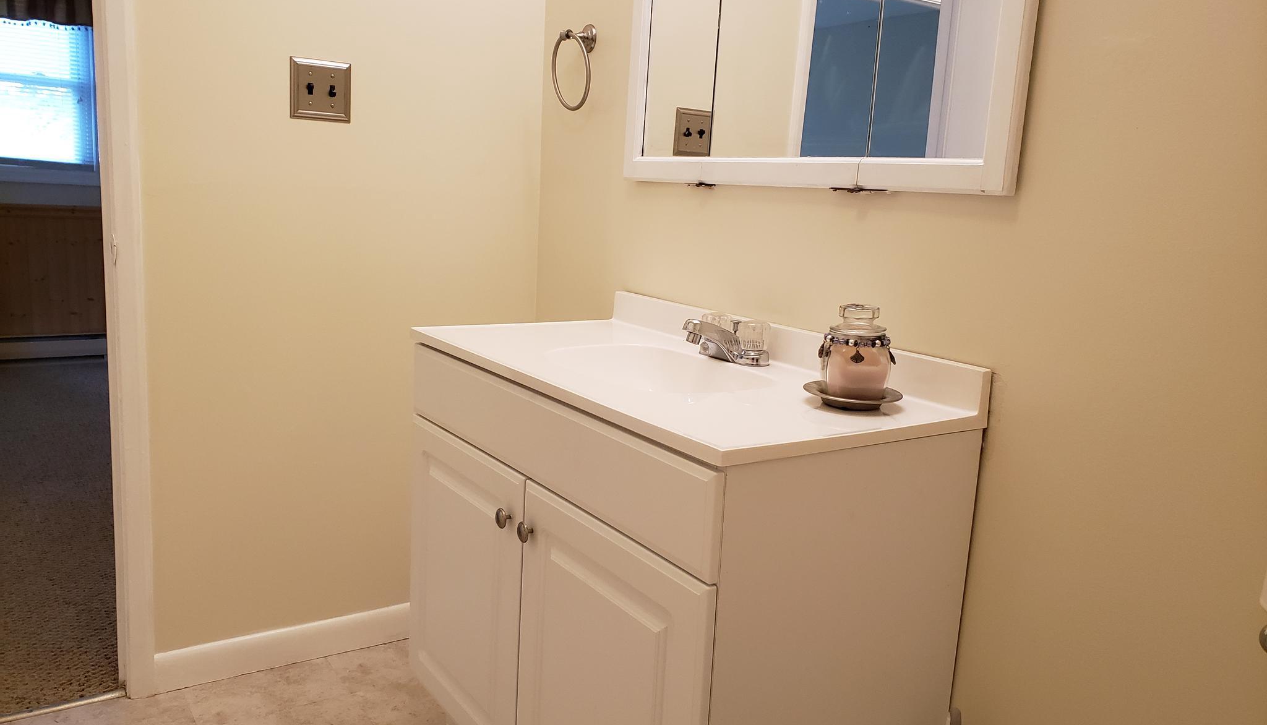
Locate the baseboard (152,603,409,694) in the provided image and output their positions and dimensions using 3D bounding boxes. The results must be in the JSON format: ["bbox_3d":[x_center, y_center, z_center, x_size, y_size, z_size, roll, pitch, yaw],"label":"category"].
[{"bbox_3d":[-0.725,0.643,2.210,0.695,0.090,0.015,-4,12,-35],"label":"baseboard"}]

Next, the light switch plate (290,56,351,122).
[{"bbox_3d":[-0.653,-0.570,1.996,0.126,0.124,0.015,-4,12,-35],"label":"light switch plate"}]

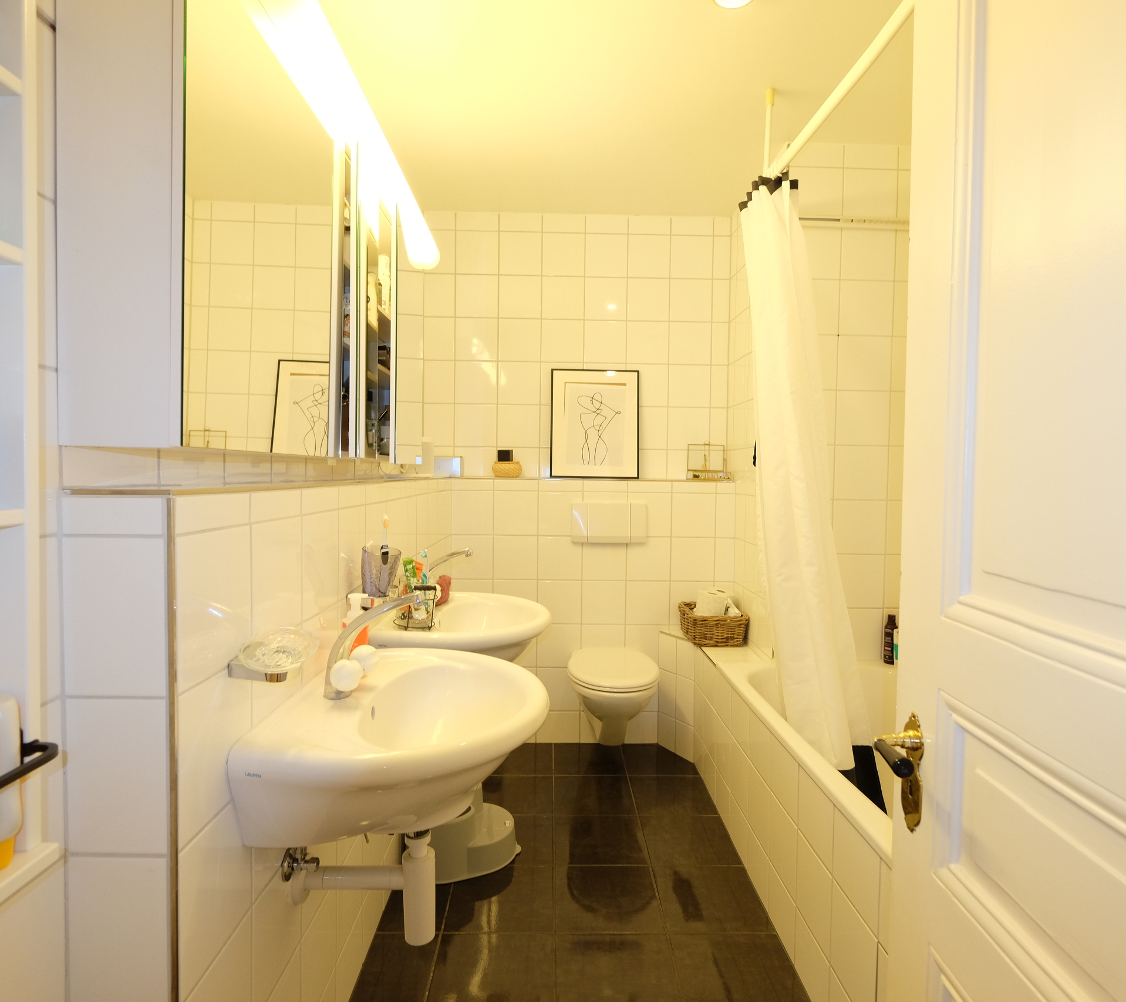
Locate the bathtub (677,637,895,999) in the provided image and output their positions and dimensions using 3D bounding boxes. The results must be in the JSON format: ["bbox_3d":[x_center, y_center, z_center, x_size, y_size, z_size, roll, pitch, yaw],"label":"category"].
[{"bbox_3d":[0.970,0.908,1.569,0.770,0.557,1.820,1,2,-1],"label":"bathtub"}]

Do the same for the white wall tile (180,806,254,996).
[{"bbox_3d":[-0.487,0.538,0.880,0.011,0.197,0.190,1,3,-1],"label":"white wall tile"}]

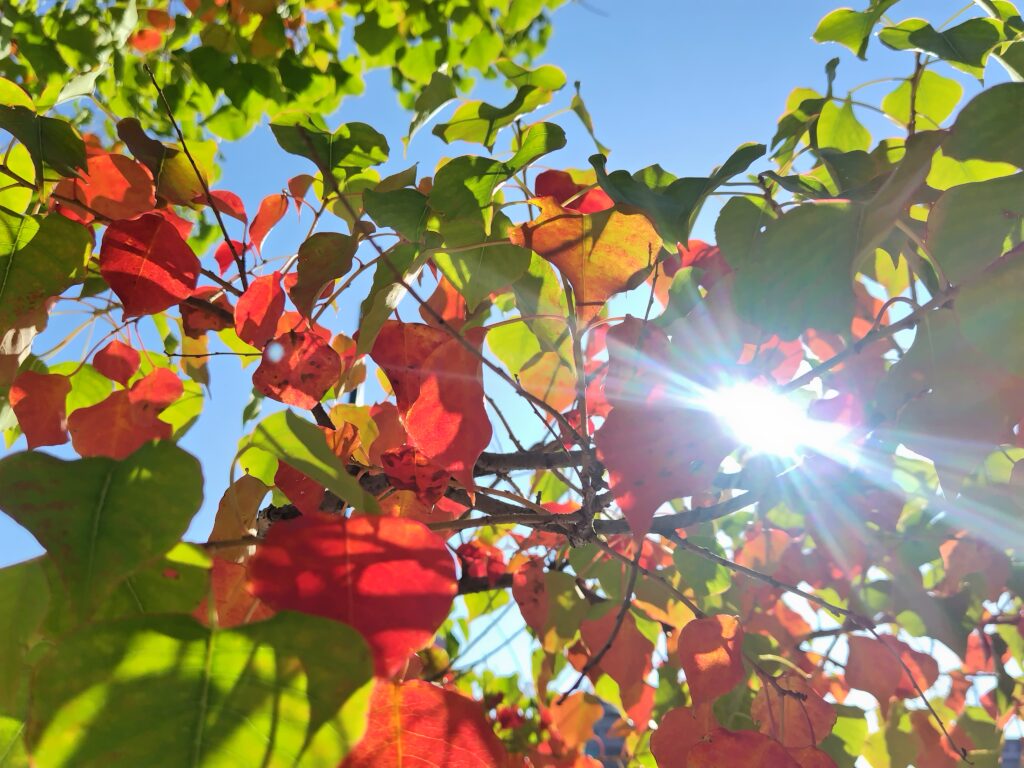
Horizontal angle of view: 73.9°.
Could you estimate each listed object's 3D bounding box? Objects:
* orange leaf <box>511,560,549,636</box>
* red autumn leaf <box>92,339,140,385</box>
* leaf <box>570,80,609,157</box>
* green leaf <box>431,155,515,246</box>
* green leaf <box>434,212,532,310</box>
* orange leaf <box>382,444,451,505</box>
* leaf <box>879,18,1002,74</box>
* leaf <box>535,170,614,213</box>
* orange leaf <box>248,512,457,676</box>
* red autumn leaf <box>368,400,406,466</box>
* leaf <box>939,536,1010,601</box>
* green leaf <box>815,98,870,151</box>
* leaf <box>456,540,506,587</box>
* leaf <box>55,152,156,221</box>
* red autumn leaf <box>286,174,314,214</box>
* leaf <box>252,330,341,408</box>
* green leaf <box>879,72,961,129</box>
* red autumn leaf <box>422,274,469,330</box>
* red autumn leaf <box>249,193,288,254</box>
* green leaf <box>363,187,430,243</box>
[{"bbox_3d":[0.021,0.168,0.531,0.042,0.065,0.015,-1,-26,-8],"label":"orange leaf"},{"bbox_3d":[-0.295,-0.017,0.508,0.035,0.034,0.015,5,-11,-30],"label":"red autumn leaf"},{"bbox_3d":[0.058,-0.197,0.505,0.015,0.054,0.030,-27,1,16],"label":"leaf"},{"bbox_3d":[-0.026,-0.119,0.445,0.055,0.058,0.022,0,-5,-3],"label":"green leaf"},{"bbox_3d":[-0.020,-0.083,0.451,0.065,0.069,0.018,3,-10,-3],"label":"green leaf"},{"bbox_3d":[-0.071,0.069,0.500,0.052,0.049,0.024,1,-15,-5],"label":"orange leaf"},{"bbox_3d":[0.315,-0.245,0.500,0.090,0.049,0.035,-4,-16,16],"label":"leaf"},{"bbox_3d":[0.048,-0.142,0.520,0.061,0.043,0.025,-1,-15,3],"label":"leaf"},{"bbox_3d":[-0.059,0.078,0.251,0.076,0.058,0.018,-3,-31,-14],"label":"orange leaf"},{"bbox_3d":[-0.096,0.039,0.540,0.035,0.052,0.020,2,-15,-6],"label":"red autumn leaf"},{"bbox_3d":[0.368,0.148,0.541,0.057,0.051,0.022,0,-23,34],"label":"leaf"},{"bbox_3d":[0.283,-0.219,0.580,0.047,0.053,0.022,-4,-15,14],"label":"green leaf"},{"bbox_3d":[-0.027,0.158,0.591,0.047,0.041,0.025,0,-23,-3],"label":"leaf"},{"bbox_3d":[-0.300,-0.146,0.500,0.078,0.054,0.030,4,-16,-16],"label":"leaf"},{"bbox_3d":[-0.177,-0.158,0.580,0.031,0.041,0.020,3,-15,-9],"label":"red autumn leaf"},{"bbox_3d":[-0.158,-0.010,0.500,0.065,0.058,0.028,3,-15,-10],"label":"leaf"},{"bbox_3d":[0.287,-0.198,0.476,0.056,0.043,0.020,0,0,31],"label":"green leaf"},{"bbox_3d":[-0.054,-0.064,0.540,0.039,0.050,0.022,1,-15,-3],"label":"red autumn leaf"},{"bbox_3d":[-0.181,-0.119,0.507,0.025,0.047,0.022,28,-13,-23],"label":"red autumn leaf"},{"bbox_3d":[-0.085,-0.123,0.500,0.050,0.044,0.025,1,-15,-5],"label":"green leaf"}]

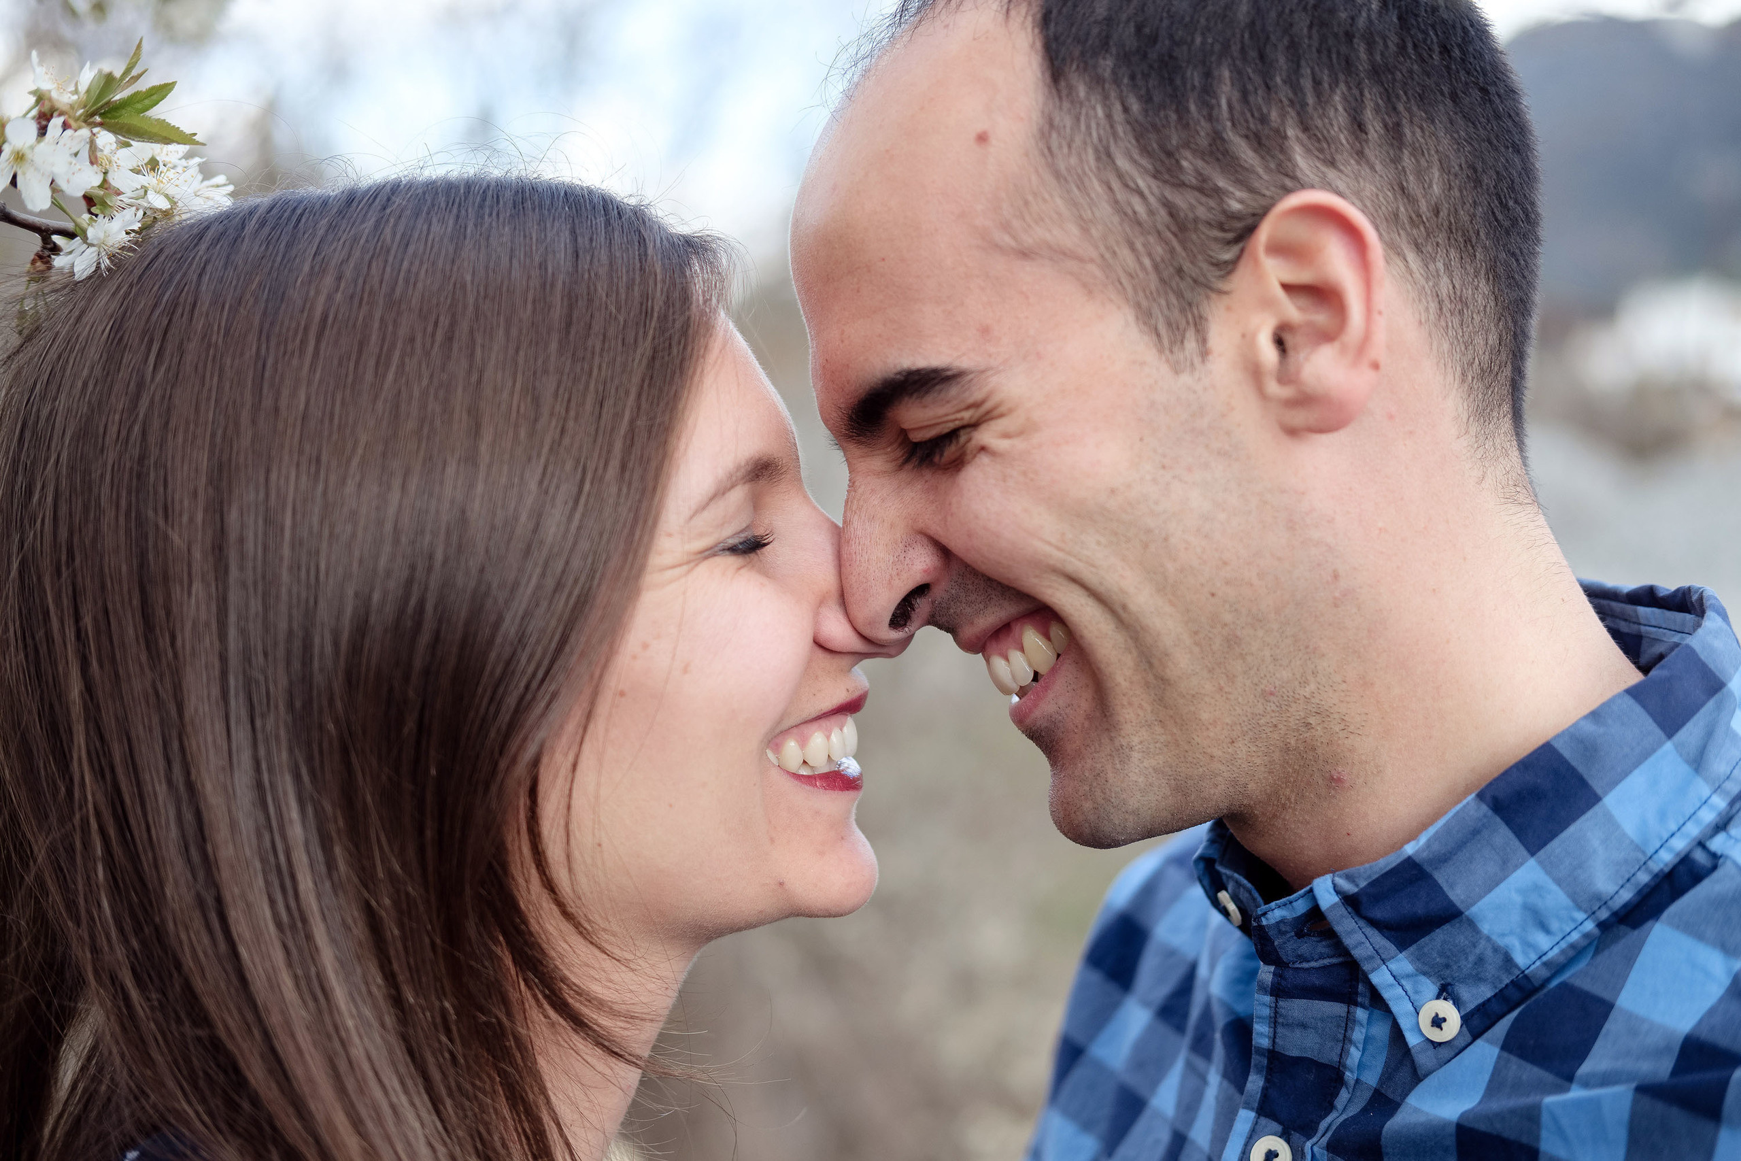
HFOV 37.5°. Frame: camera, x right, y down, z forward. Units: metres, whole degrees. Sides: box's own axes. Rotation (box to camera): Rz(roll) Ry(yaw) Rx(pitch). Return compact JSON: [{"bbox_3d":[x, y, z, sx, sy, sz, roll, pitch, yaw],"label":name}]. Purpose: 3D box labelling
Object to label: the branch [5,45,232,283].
[{"bbox_3d":[-0.221,-0.121,0.740,0.072,0.073,0.062,0,3,0],"label":"branch"}]

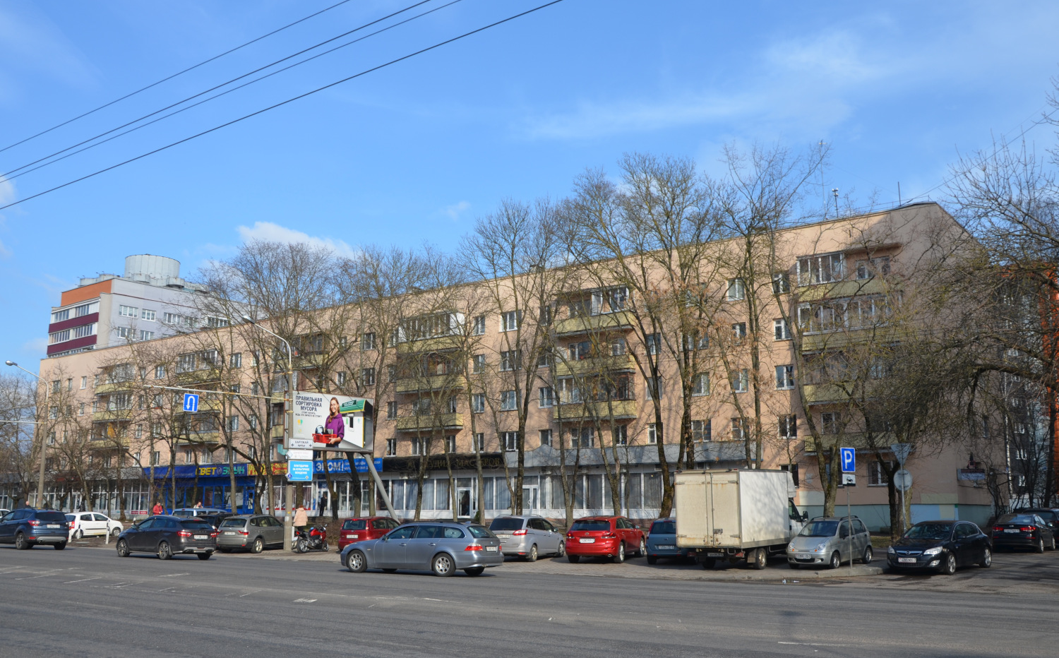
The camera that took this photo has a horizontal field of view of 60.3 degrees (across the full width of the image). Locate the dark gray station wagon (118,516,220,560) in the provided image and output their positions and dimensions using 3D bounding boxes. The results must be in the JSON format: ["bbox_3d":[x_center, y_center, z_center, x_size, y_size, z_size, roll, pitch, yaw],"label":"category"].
[{"bbox_3d":[-13.283,7.595,33.337,4.424,1.537,1.785,-8,-14,35],"label":"dark gray station wagon"}]

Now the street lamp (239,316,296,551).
[{"bbox_3d":[-11.491,4.644,39.871,0.450,9.950,3.350,-8,-13,34],"label":"street lamp"}]

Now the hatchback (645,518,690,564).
[{"bbox_3d":[5.421,7.572,32.697,1.810,1.585,4.300,-4,-12,21],"label":"hatchback"}]

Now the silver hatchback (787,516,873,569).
[{"bbox_3d":[9.582,6.792,29.081,1.495,1.495,3.497,-11,-15,43],"label":"silver hatchback"}]

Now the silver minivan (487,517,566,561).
[{"bbox_3d":[-0.058,8.088,35.436,1.828,1.684,4.520,-5,-12,23],"label":"silver minivan"}]

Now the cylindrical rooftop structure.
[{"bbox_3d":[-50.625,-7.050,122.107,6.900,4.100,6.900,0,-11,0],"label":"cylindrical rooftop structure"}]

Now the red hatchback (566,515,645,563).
[{"bbox_3d":[2.832,7.579,33.082,1.905,1.610,4.800,-5,-12,22],"label":"red hatchback"}]

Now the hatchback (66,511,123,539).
[{"bbox_3d":[-26.369,11.859,55.077,1.595,1.480,3.535,-8,-14,36],"label":"hatchback"}]

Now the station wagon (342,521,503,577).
[{"bbox_3d":[-3.109,6.285,26.203,4.843,1.491,1.846,-5,-12,25],"label":"station wagon"}]

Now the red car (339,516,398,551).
[{"bbox_3d":[-6.944,9.167,40.786,1.691,1.550,4.083,-4,-12,17],"label":"red car"}]

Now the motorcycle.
[{"bbox_3d":[-9.202,8.911,38.968,0.780,1.220,2.120,-5,-12,25],"label":"motorcycle"}]

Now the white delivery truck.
[{"bbox_3d":[7.221,6.307,30.343,2.130,3.070,6.100,-8,-13,34],"label":"white delivery truck"}]

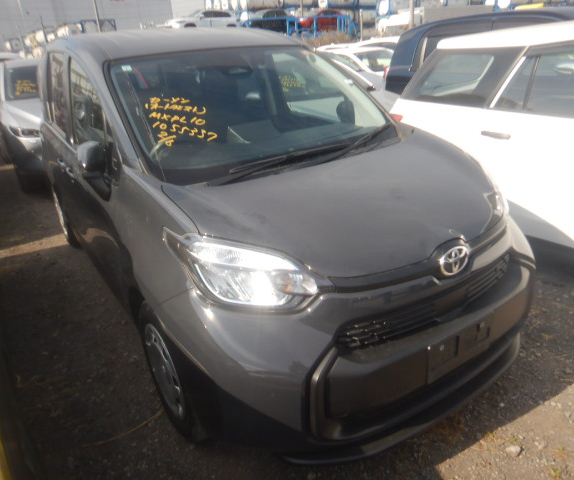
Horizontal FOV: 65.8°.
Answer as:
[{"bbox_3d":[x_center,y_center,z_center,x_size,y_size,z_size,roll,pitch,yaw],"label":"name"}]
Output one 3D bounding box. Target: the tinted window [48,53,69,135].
[{"bbox_3d":[-1.558,-1.004,2.990,0.070,0.500,0.800,-2,18,-36],"label":"tinted window"}]

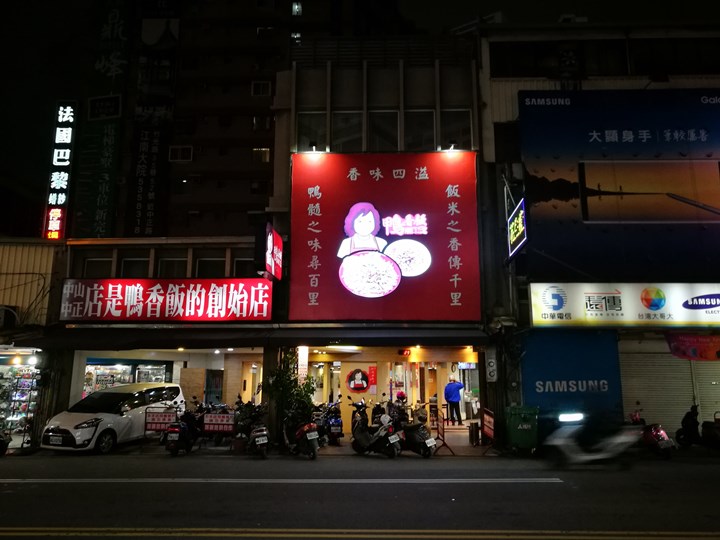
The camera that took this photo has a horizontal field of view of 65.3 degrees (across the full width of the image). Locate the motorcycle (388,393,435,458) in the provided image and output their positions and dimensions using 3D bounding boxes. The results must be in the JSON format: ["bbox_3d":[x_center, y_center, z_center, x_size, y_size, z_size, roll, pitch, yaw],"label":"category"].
[{"bbox_3d":[1.237,3.916,13.938,0.680,1.300,1.770,8,-14,-34],"label":"motorcycle"}]

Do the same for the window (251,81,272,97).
[{"bbox_3d":[-8.121,-14.961,46.351,1.717,1.395,0.150,0,-11,1],"label":"window"}]

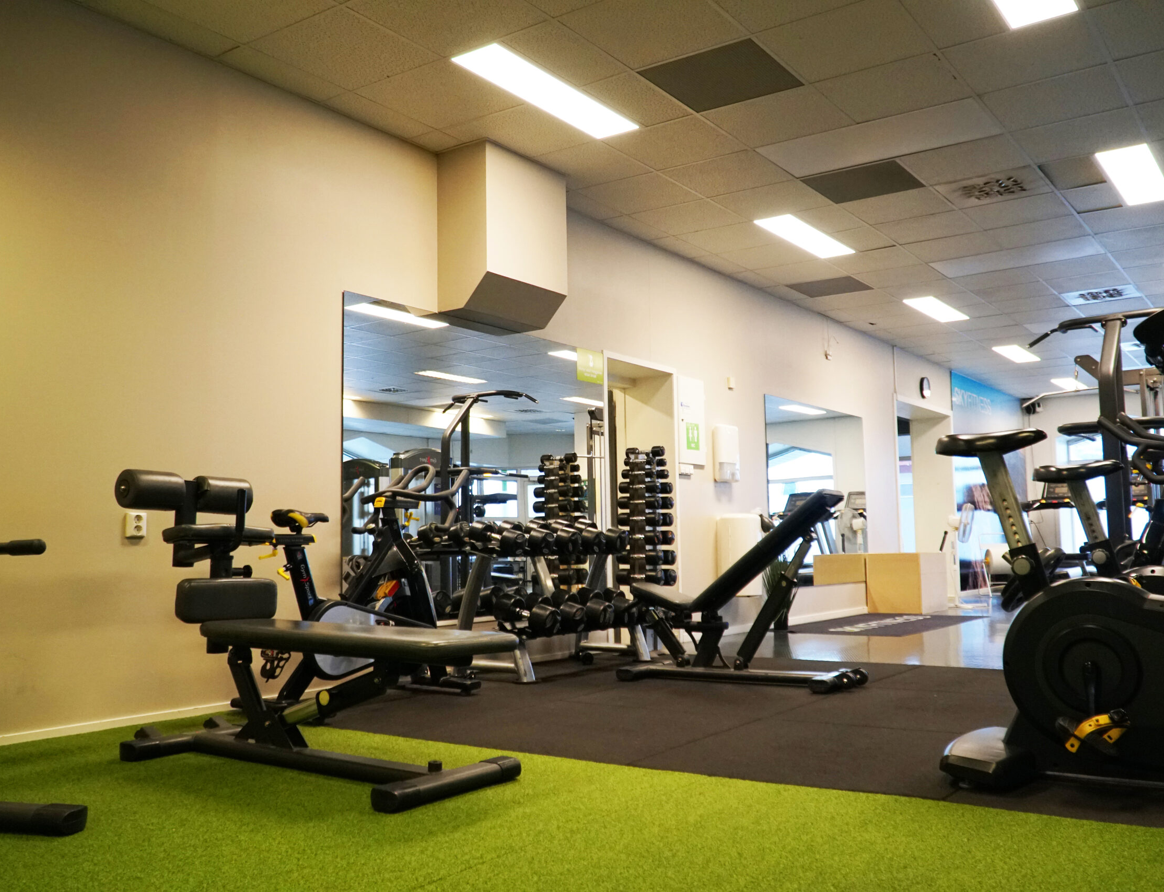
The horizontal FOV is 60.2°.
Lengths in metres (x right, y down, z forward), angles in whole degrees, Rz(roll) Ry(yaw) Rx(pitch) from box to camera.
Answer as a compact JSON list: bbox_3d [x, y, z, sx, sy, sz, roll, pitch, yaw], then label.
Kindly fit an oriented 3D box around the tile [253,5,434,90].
[{"bbox_3d":[-1.029,-1.734,4.384,0.600,0.025,0.600,-3,-5,36],"label":"tile"}]

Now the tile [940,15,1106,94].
[{"bbox_3d":[1.964,-1.717,4.455,0.591,0.020,0.591,-4,-6,37],"label":"tile"}]

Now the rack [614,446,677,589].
[{"bbox_3d":[0.422,0.715,6.704,0.360,1.430,0.310,-3,-6,37],"label":"rack"}]

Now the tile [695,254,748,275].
[{"bbox_3d":[1.137,-1.462,8.017,0.186,0.025,0.600,-3,-5,36],"label":"tile"}]

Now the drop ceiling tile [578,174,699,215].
[{"bbox_3d":[0.385,-1.631,6.484,0.610,0.020,0.600,-3,-6,37],"label":"drop ceiling tile"}]

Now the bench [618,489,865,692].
[{"bbox_3d":[0.818,0.733,5.210,1.180,0.955,0.510,-4,-6,34],"label":"bench"}]

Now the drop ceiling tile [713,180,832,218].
[{"bbox_3d":[1.228,-1.584,6.473,0.591,0.020,0.591,-4,-6,37],"label":"drop ceiling tile"}]

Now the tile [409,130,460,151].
[{"bbox_3d":[-0.814,-1.712,5.623,0.250,0.020,0.240,-3,-6,37],"label":"tile"}]

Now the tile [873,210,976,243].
[{"bbox_3d":[2.426,-1.536,7.035,0.600,0.025,0.600,-3,-5,36],"label":"tile"}]

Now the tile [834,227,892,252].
[{"bbox_3d":[2.067,-1.505,7.343,0.278,0.020,0.591,-4,-6,37],"label":"tile"}]

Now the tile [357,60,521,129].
[{"bbox_3d":[-0.678,-1.699,4.856,0.600,0.025,0.600,-3,-5,36],"label":"tile"}]

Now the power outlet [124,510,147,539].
[{"bbox_3d":[-1.813,0.322,4.087,0.038,0.103,0.077,-3,-5,36],"label":"power outlet"}]

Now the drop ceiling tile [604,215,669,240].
[{"bbox_3d":[0.401,-1.538,7.058,0.210,0.020,0.600,-3,-5,36],"label":"drop ceiling tile"}]

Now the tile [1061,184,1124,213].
[{"bbox_3d":[3.271,-1.591,6.428,0.280,0.020,0.570,-4,-6,36],"label":"tile"}]

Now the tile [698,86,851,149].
[{"bbox_3d":[1.030,-1.726,5.259,0.600,0.020,0.600,-3,-6,37],"label":"tile"}]

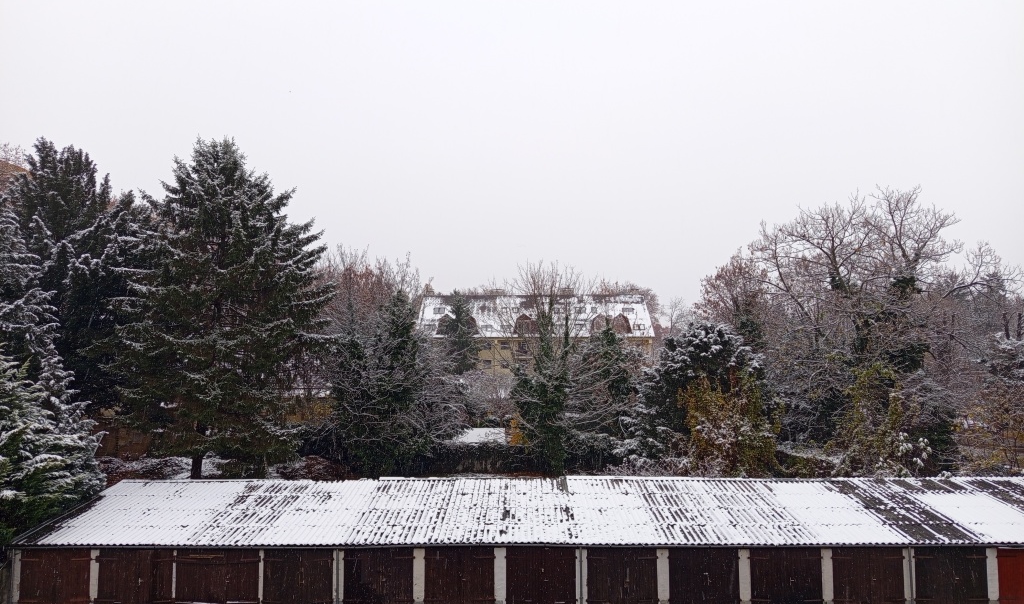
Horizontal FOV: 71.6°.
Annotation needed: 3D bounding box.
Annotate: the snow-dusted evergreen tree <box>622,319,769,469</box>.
[{"bbox_3d":[10.562,5.844,40.702,8.600,9.570,7.800,0,-4,0],"label":"snow-dusted evergreen tree"}]

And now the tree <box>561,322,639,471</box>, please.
[{"bbox_3d":[5.532,6.115,43.692,4.800,9.460,4.800,0,-4,0],"label":"tree"}]

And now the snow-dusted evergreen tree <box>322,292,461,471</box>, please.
[{"bbox_3d":[-6.813,4.930,39.765,8.060,11.410,7.200,0,-4,0],"label":"snow-dusted evergreen tree"}]

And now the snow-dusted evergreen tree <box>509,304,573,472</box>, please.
[{"bbox_3d":[1.703,5.458,40.730,3.560,10.420,3.560,0,-4,0],"label":"snow-dusted evergreen tree"}]

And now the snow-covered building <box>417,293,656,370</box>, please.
[{"bbox_3d":[3.557,7.133,109.267,34.780,16.620,13.000,0,-4,2],"label":"snow-covered building"}]

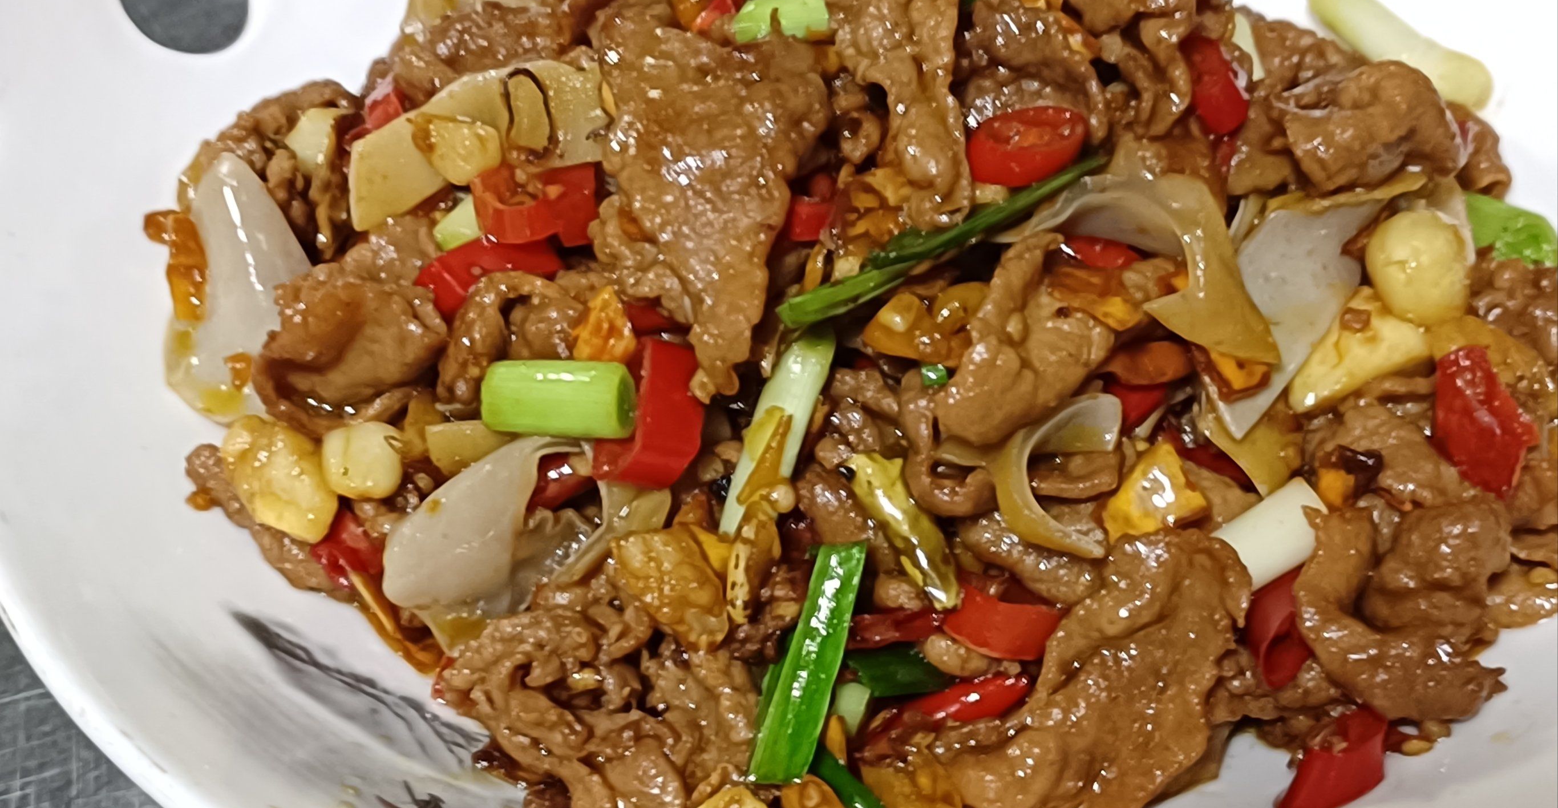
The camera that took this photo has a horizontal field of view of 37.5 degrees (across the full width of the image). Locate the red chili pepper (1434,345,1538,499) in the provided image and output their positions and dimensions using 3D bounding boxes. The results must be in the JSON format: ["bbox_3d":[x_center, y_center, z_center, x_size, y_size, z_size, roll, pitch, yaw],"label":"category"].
[{"bbox_3d":[0.117,0.003,0.380,0.014,0.006,0.023,-15,64,-11],"label":"red chili pepper"}]

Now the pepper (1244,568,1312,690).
[{"bbox_3d":[0.081,0.036,0.368,0.013,0.011,0.020,15,71,4],"label":"pepper"}]

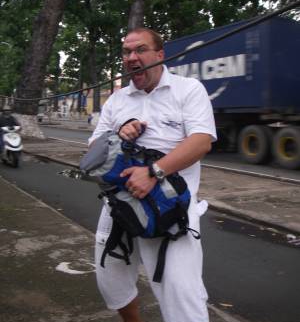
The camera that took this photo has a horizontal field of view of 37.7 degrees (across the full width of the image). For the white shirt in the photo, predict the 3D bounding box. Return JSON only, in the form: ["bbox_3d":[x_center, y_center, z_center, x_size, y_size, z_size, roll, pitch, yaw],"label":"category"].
[{"bbox_3d":[0.012,-0.151,2.180,0.600,0.640,0.390,3,7,24],"label":"white shirt"}]

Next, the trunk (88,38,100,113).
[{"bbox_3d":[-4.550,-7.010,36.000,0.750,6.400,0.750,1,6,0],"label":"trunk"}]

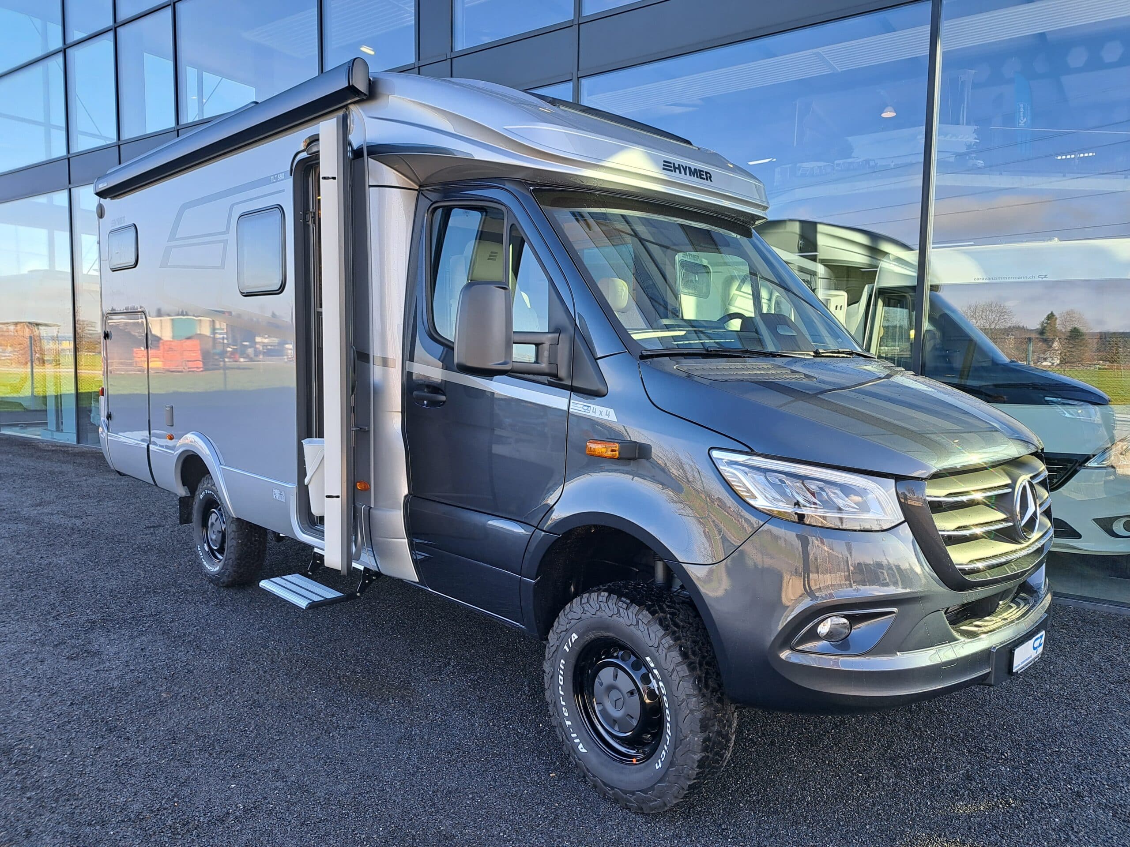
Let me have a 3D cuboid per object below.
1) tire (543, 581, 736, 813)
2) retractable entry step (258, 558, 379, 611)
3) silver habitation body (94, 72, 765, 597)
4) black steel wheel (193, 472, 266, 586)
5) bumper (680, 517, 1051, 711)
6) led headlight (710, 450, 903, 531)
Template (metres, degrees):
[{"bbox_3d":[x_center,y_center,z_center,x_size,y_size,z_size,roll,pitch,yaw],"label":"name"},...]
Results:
[{"bbox_3d":[0.261,1.000,2.902,0.245,0.780,0.780,-4,7,-42],"label":"tire"},{"bbox_3d":[-1.262,0.808,4.003,0.540,0.160,0.400,6,7,45],"label":"retractable entry step"},{"bbox_3d":[-1.335,-0.653,5.627,5.480,2.420,2.220,6,7,45],"label":"silver habitation body"},{"bbox_3d":[-2.347,0.734,5.471,0.780,0.780,0.245,6,7,45],"label":"black steel wheel"},{"bbox_3d":[1.367,0.546,3.008,0.760,0.630,2.000,6,7,45],"label":"bumper"},{"bbox_3d":[0.765,0.214,2.510,0.500,0.250,0.400,6,7,45],"label":"led headlight"}]

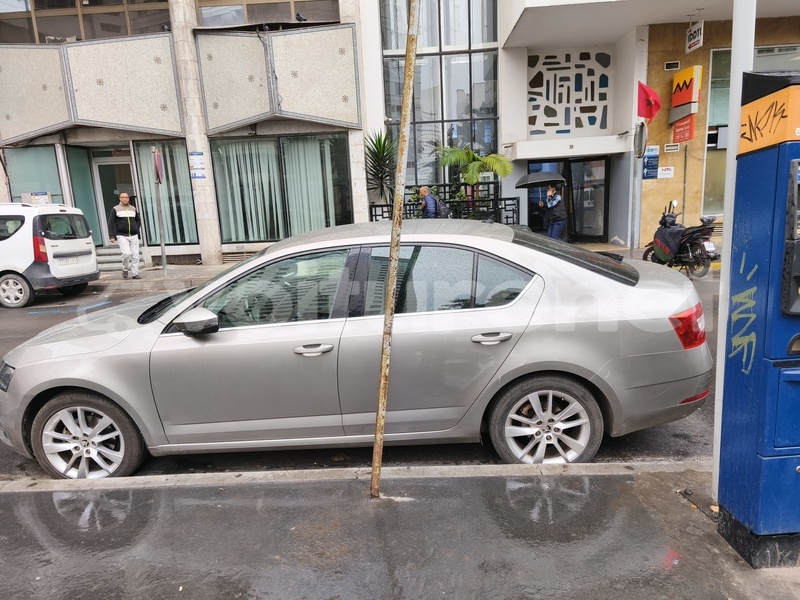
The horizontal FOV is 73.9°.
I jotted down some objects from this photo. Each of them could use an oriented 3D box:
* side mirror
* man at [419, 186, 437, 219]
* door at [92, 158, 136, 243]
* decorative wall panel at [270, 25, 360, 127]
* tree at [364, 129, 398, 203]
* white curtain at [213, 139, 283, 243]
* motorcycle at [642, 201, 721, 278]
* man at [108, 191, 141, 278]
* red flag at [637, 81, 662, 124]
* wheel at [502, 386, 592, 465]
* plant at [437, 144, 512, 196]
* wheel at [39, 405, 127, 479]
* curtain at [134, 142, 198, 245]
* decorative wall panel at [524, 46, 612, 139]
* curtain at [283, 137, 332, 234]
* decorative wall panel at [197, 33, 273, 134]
[{"bbox_3d":[-1.115,0.119,2.897,0.220,0.160,0.230,-2,11,3],"label":"side mirror"},{"bbox_3d":[0.603,-1.522,11.074,0.450,1.660,0.500,-2,12,3],"label":"man"},{"bbox_3d":[-6.745,-2.328,12.756,0.965,2.091,0.090,-3,12,1],"label":"door"},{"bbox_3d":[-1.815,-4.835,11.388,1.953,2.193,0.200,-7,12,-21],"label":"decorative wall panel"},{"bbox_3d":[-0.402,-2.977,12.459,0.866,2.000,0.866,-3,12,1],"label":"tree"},{"bbox_3d":[-3.537,-2.612,12.646,1.652,2.448,0.200,-2,12,3],"label":"white curtain"},{"bbox_3d":[4.616,-0.996,8.765,0.650,1.200,1.800,-4,11,-6],"label":"motorcycle"},{"bbox_3d":[-5.641,-1.313,10.927,0.580,1.752,0.400,-12,15,-37],"label":"man"},{"bbox_3d":[4.670,-3.708,9.928,0.480,0.780,0.220,-4,12,-5],"label":"red flag"},{"bbox_3d":[0.835,0.714,3.079,0.480,0.480,0.190,-2,12,2],"label":"wheel"},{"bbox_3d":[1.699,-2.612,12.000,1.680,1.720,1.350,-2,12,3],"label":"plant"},{"bbox_3d":[-1.846,0.825,3.187,0.480,0.480,0.190,-2,12,2],"label":"wheel"},{"bbox_3d":[-5.454,-2.493,12.454,1.185,2.374,0.150,-3,12,1],"label":"curtain"},{"bbox_3d":[3.906,-4.743,12.246,1.958,2.040,0.200,-2,12,3],"label":"decorative wall panel"},{"bbox_3d":[-2.136,-2.600,12.401,0.990,2.314,0.150,-3,12,1],"label":"curtain"},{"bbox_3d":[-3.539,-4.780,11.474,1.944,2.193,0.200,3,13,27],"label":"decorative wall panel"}]

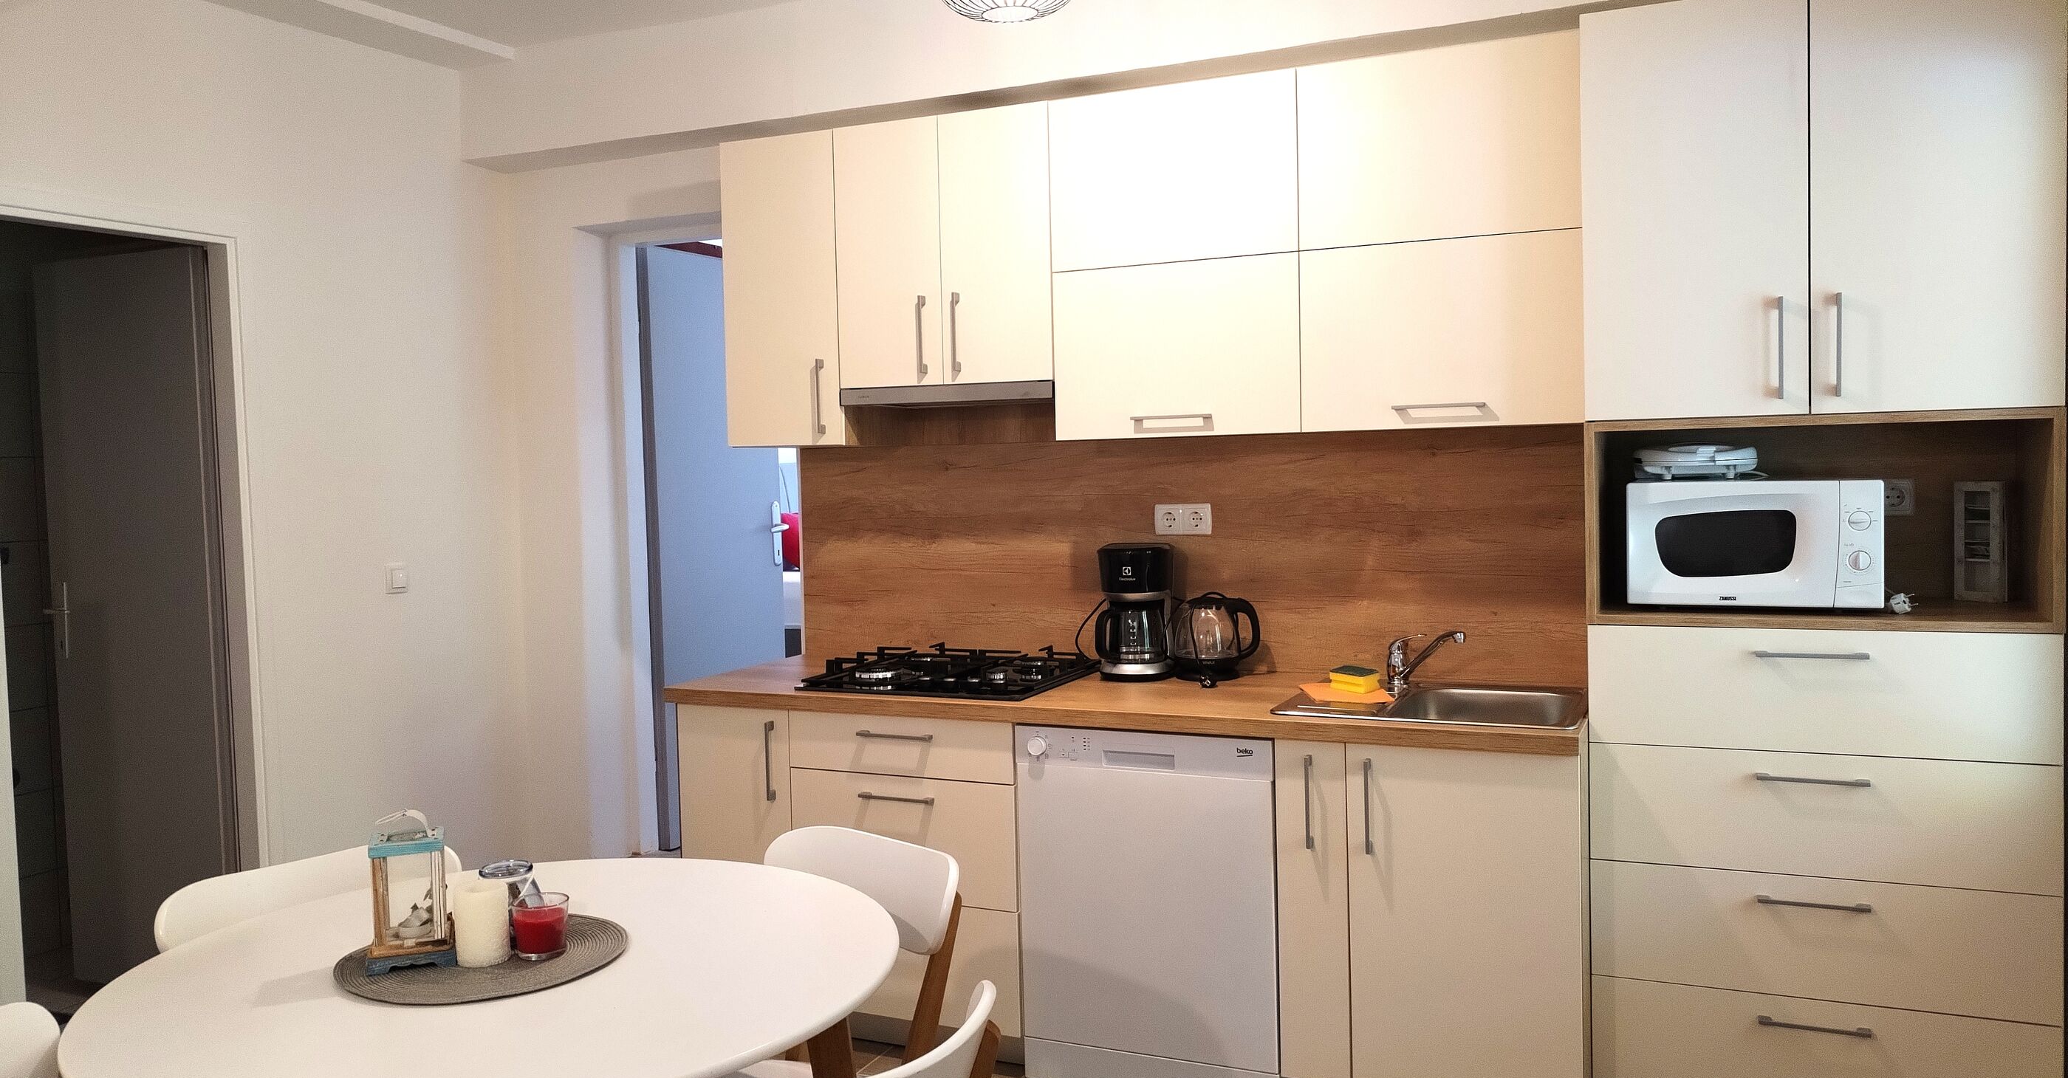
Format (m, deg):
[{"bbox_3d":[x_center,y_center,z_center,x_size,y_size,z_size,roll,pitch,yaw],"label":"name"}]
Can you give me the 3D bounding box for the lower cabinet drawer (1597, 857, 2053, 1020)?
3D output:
[{"bbox_3d":[1.590,0.751,3.184,0.802,0.239,0.480,0,3,24],"label":"lower cabinet drawer"}]

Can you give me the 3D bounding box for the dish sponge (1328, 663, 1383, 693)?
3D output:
[{"bbox_3d":[0.734,0.322,3.533,0.093,0.042,0.069,1,4,42],"label":"dish sponge"}]

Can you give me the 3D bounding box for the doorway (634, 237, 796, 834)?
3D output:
[{"bbox_3d":[-0.946,0.060,4.660,0.720,1.960,0.200,0,3,24],"label":"doorway"}]

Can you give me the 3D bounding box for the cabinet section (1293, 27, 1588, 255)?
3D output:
[{"bbox_3d":[0.925,-0.843,3.456,0.592,0.401,0.360,0,3,25],"label":"cabinet section"}]

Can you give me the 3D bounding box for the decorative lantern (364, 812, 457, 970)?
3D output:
[{"bbox_3d":[-0.828,0.459,2.069,0.108,0.204,0.101,-2,3,-17],"label":"decorative lantern"}]

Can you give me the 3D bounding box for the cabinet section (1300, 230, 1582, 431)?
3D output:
[{"bbox_3d":[0.935,-0.445,3.474,0.592,0.395,0.360,0,3,25],"label":"cabinet section"}]

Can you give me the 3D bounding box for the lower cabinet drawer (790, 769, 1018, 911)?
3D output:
[{"bbox_3d":[-0.214,0.687,3.841,0.599,0.293,0.480,0,3,24],"label":"lower cabinet drawer"}]

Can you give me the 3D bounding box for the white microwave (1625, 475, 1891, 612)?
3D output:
[{"bbox_3d":[1.478,0.007,3.193,0.457,0.257,0.347,0,3,25],"label":"white microwave"}]

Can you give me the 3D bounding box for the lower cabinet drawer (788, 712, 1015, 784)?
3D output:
[{"bbox_3d":[-0.227,0.470,3.795,0.601,0.142,0.462,0,3,25],"label":"lower cabinet drawer"}]

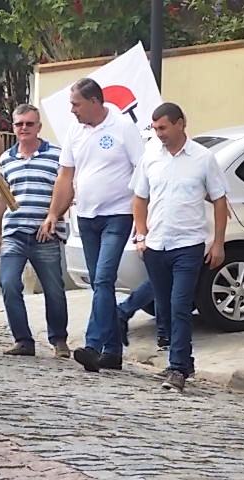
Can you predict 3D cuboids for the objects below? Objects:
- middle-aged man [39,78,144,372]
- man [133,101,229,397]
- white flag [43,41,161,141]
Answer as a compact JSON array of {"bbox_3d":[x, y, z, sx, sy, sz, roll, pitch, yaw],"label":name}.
[{"bbox_3d":[-0.185,-0.090,17.300,0.600,1.777,0.500,1,1,25],"label":"middle-aged man"},{"bbox_3d":[0.343,0.040,16.700,0.540,1.686,0.420,0,1,18],"label":"man"},{"bbox_3d":[-0.087,-0.843,18.400,0.750,0.630,0.150,-27,1,0],"label":"white flag"}]

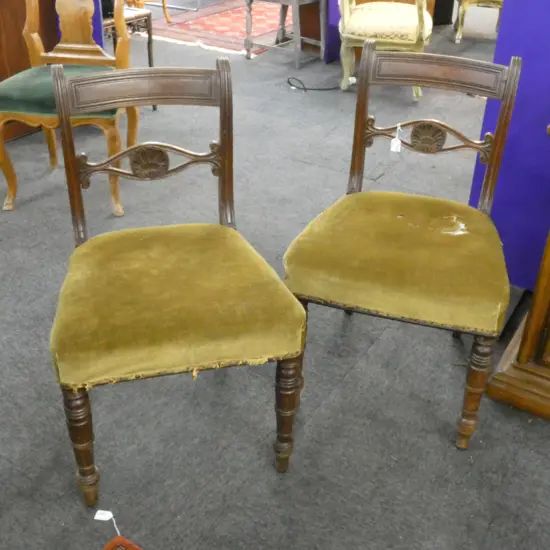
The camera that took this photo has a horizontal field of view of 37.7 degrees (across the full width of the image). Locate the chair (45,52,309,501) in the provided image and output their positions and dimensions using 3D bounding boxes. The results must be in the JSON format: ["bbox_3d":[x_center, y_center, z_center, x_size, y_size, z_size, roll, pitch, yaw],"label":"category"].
[{"bbox_3d":[-0.248,0.001,1.822,0.510,0.845,0.535,-6,31,-15],"label":"chair"}]

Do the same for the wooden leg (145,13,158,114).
[{"bbox_3d":[-0.611,-1.053,4.014,0.032,0.480,0.032,22,35,30],"label":"wooden leg"}]

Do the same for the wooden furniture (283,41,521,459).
[{"bbox_3d":[0.341,-0.094,2.036,0.510,0.845,0.535,10,30,13],"label":"wooden furniture"}]

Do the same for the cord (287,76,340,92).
[{"bbox_3d":[0.229,-1.103,4.638,0.315,0.016,0.255,3,30,0],"label":"cord"}]

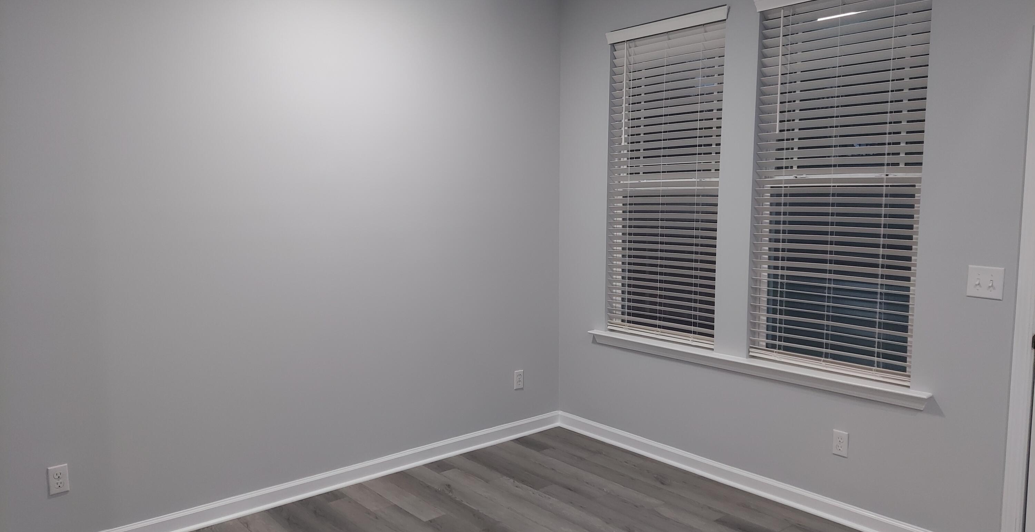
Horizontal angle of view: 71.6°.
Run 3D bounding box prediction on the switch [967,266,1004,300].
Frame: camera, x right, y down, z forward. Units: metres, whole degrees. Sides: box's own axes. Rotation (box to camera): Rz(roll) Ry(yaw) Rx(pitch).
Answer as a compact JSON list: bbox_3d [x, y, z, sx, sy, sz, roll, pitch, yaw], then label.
[{"bbox_3d":[1.806,0.066,2.769,0.015,0.119,0.119,-5,8,-41],"label":"switch"}]

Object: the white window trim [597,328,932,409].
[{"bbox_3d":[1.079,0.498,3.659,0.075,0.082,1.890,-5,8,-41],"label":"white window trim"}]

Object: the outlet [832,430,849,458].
[{"bbox_3d":[1.463,0.807,3.247,0.010,0.114,0.070,-5,8,-41],"label":"outlet"}]

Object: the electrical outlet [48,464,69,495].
[{"bbox_3d":[-1.844,0.861,2.883,0.070,0.114,0.010,-5,7,-39],"label":"electrical outlet"}]

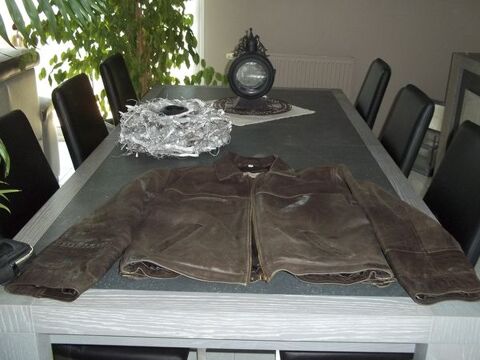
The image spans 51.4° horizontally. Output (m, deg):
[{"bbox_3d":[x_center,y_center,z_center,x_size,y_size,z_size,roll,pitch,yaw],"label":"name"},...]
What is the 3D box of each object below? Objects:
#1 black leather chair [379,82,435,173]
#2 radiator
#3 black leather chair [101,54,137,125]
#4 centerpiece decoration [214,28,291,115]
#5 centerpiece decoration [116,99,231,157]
[{"bbox_3d":[0.391,0.118,2.067,0.570,0.960,0.410,1,23,1],"label":"black leather chair"},{"bbox_3d":[0.433,-0.682,3.985,0.894,0.600,0.100,5,23,9],"label":"radiator"},{"bbox_3d":[-0.387,-0.156,2.701,0.570,0.960,0.410,1,23,1],"label":"black leather chair"},{"bbox_3d":[0.063,-0.548,2.445,0.386,0.372,0.386,1,23,1],"label":"centerpiece decoration"},{"bbox_3d":[-0.244,-0.204,1.899,0.424,0.149,0.424,1,23,1],"label":"centerpiece decoration"}]

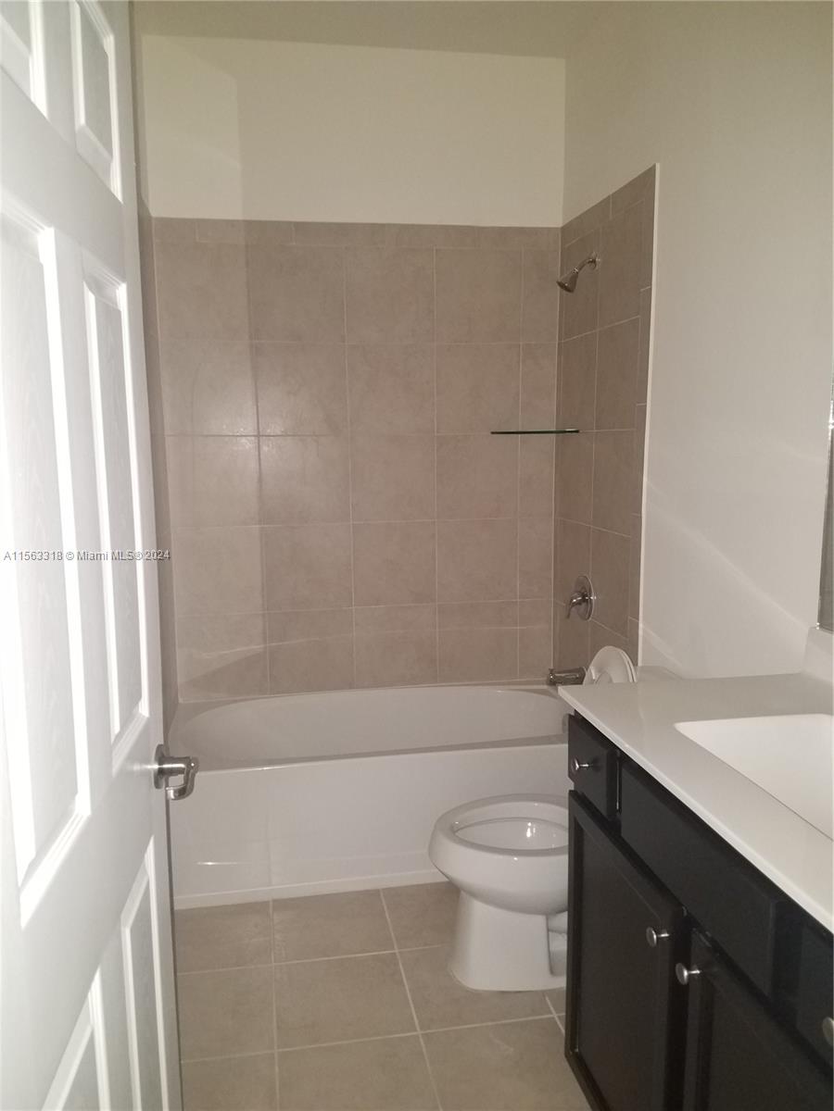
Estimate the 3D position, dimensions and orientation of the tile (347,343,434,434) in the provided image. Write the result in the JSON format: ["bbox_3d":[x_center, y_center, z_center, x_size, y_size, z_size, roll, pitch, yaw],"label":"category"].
[{"bbox_3d":[-0.093,-0.634,3.168,0.333,0.335,0.009,-2,8,-10],"label":"tile"}]

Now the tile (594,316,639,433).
[{"bbox_3d":[0.656,-0.579,2.745,0.012,0.334,0.307,-2,9,-12],"label":"tile"}]

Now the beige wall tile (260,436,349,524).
[{"bbox_3d":[-0.420,-0.287,3.158,0.332,0.335,0.009,-2,8,-10],"label":"beige wall tile"}]

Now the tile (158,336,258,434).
[{"bbox_3d":[-0.745,-0.602,3.014,0.330,0.335,0.012,-2,8,-10],"label":"tile"}]

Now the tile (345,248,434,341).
[{"bbox_3d":[-0.095,-0.960,3.082,0.329,0.335,0.012,-2,8,-10],"label":"tile"}]

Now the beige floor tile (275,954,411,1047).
[{"bbox_3d":[-0.195,1.151,2.168,0.338,0.010,0.338,-2,9,-10],"label":"beige floor tile"}]

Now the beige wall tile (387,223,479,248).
[{"bbox_3d":[0.061,-1.173,3.079,0.338,0.077,0.012,-2,8,-10],"label":"beige wall tile"}]

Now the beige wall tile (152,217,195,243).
[{"bbox_3d":[-0.844,-1.139,2.922,0.137,0.080,0.010,-2,8,-10],"label":"beige wall tile"}]

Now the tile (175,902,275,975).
[{"bbox_3d":[-0.568,1.075,2.348,0.318,0.010,0.316,-2,8,-10],"label":"tile"}]

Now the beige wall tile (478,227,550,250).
[{"bbox_3d":[0.376,-1.197,3.154,0.291,0.082,0.012,-2,8,-8],"label":"beige wall tile"}]

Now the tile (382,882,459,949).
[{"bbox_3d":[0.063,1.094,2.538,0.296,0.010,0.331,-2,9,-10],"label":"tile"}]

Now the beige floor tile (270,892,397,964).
[{"bbox_3d":[-0.245,1.065,2.401,0.330,0.010,0.318,-2,8,-10],"label":"beige floor tile"}]

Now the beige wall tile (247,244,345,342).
[{"bbox_3d":[-0.425,-0.954,3.043,0.330,0.333,0.010,-2,9,-10],"label":"beige wall tile"}]

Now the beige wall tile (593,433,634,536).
[{"bbox_3d":[0.654,-0.245,2.773,0.009,0.335,0.334,-2,8,-10],"label":"beige wall tile"}]

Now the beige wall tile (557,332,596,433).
[{"bbox_3d":[0.589,-0.625,3.063,0.012,0.334,0.342,-2,9,-12],"label":"beige wall tile"}]

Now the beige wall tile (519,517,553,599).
[{"bbox_3d":[0.477,0.013,3.328,0.143,0.327,0.012,-2,8,-10],"label":"beige wall tile"}]

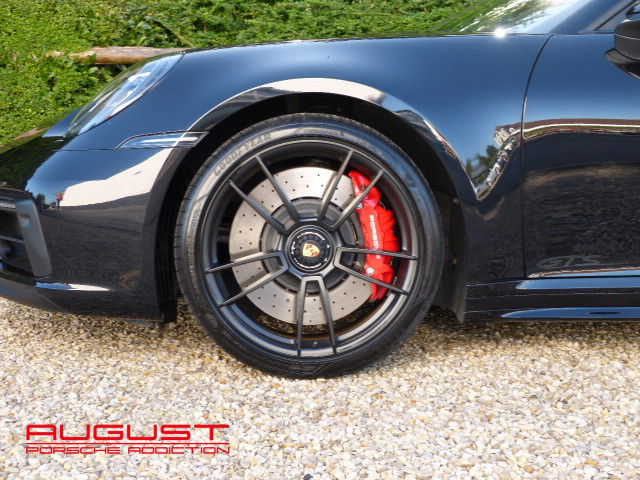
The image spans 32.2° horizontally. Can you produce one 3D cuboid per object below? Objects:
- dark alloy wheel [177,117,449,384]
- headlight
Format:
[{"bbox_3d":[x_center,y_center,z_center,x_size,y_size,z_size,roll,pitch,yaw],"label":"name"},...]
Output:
[{"bbox_3d":[-0.029,0.015,2.810,0.680,0.675,0.250,0,6,-2],"label":"dark alloy wheel"},{"bbox_3d":[-0.511,-0.385,2.920,0.295,0.215,0.240,0,5,-2],"label":"headlight"}]

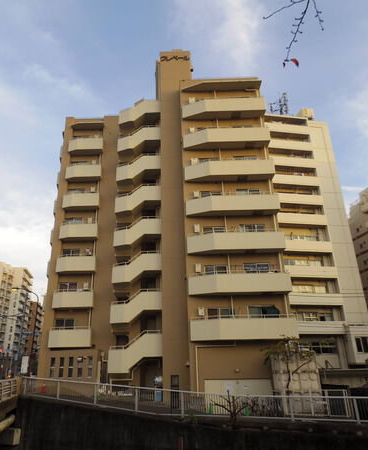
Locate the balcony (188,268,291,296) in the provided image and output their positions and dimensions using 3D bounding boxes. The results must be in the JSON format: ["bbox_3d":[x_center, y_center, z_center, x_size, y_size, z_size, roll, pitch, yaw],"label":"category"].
[{"bbox_3d":[3.588,3.839,22.562,6.455,1.330,1.150,-1,-21,-1],"label":"balcony"}]

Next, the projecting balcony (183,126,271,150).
[{"bbox_3d":[3.230,-6.609,26.695,6.550,1.330,1.200,-2,-21,-1],"label":"projecting balcony"}]

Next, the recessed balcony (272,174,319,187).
[{"bbox_3d":[14.237,-5.507,45.156,6.484,1.557,1.400,3,-22,-12],"label":"recessed balcony"}]

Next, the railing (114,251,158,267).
[{"bbox_3d":[-3.417,2.494,25.609,3.650,0.920,0.500,-2,-21,1],"label":"railing"}]

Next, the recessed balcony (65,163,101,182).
[{"bbox_3d":[-8.829,-4.546,30.875,3.300,1.220,1.050,-2,-21,1],"label":"recessed balcony"}]

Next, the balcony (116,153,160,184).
[{"bbox_3d":[-3.656,-4.536,28.710,3.700,2.150,1.150,-2,-21,1],"label":"balcony"}]

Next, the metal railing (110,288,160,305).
[{"bbox_3d":[-3.412,5.093,24.492,3.450,0.970,0.250,-4,-21,6],"label":"metal railing"}]

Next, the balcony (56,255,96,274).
[{"bbox_3d":[-8.583,3.234,28.029,3.200,1.350,1.200,-1,-21,-3],"label":"balcony"}]

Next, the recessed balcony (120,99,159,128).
[{"bbox_3d":[-3.834,-9.768,30.754,3.700,2.100,1.150,-2,-21,1],"label":"recessed balcony"}]

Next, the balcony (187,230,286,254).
[{"bbox_3d":[3.465,1.257,23.510,6.450,1.250,1.100,-2,-21,1],"label":"balcony"}]

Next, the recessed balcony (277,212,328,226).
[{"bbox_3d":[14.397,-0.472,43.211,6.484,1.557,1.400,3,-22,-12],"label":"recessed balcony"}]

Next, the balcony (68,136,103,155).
[{"bbox_3d":[-8.944,-7.202,32.081,3.200,1.350,1.200,-1,-21,-3],"label":"balcony"}]

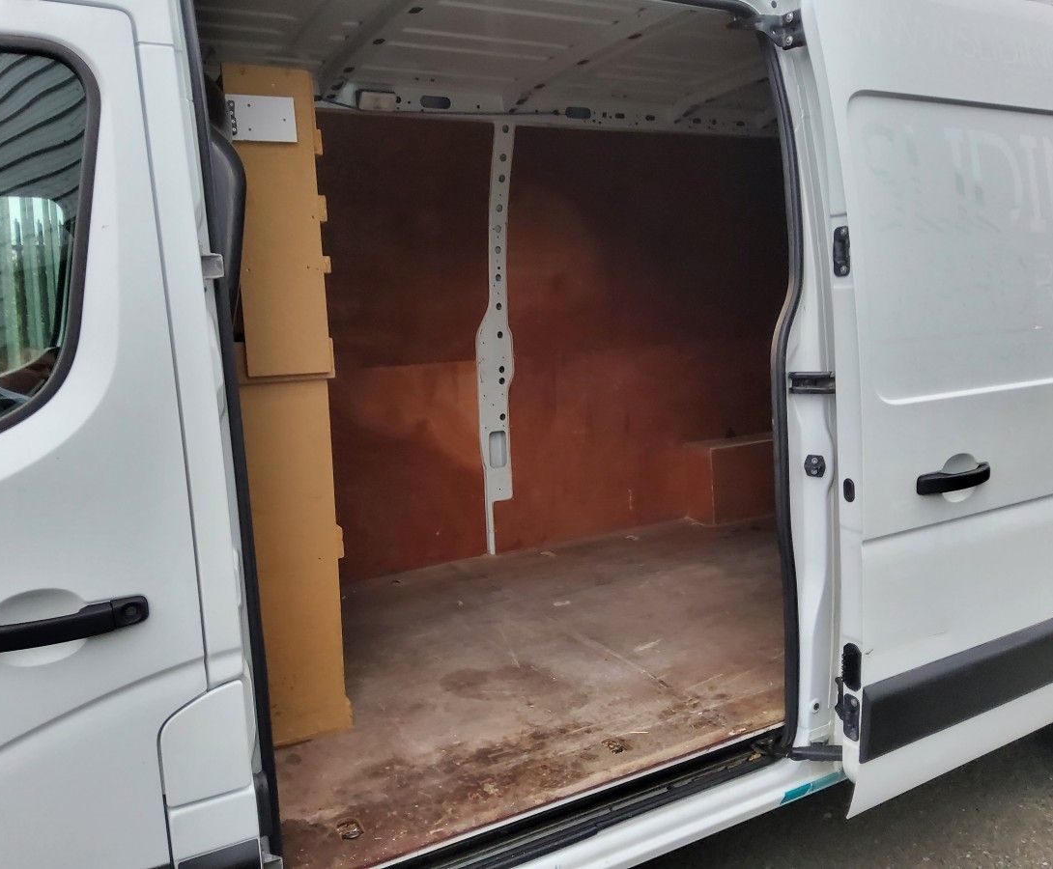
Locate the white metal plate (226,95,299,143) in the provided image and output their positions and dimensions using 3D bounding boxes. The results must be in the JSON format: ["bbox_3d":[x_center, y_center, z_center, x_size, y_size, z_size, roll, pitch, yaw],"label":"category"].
[{"bbox_3d":[-0.593,-0.710,1.960,0.148,0.098,0.017,-7,10,-28],"label":"white metal plate"}]

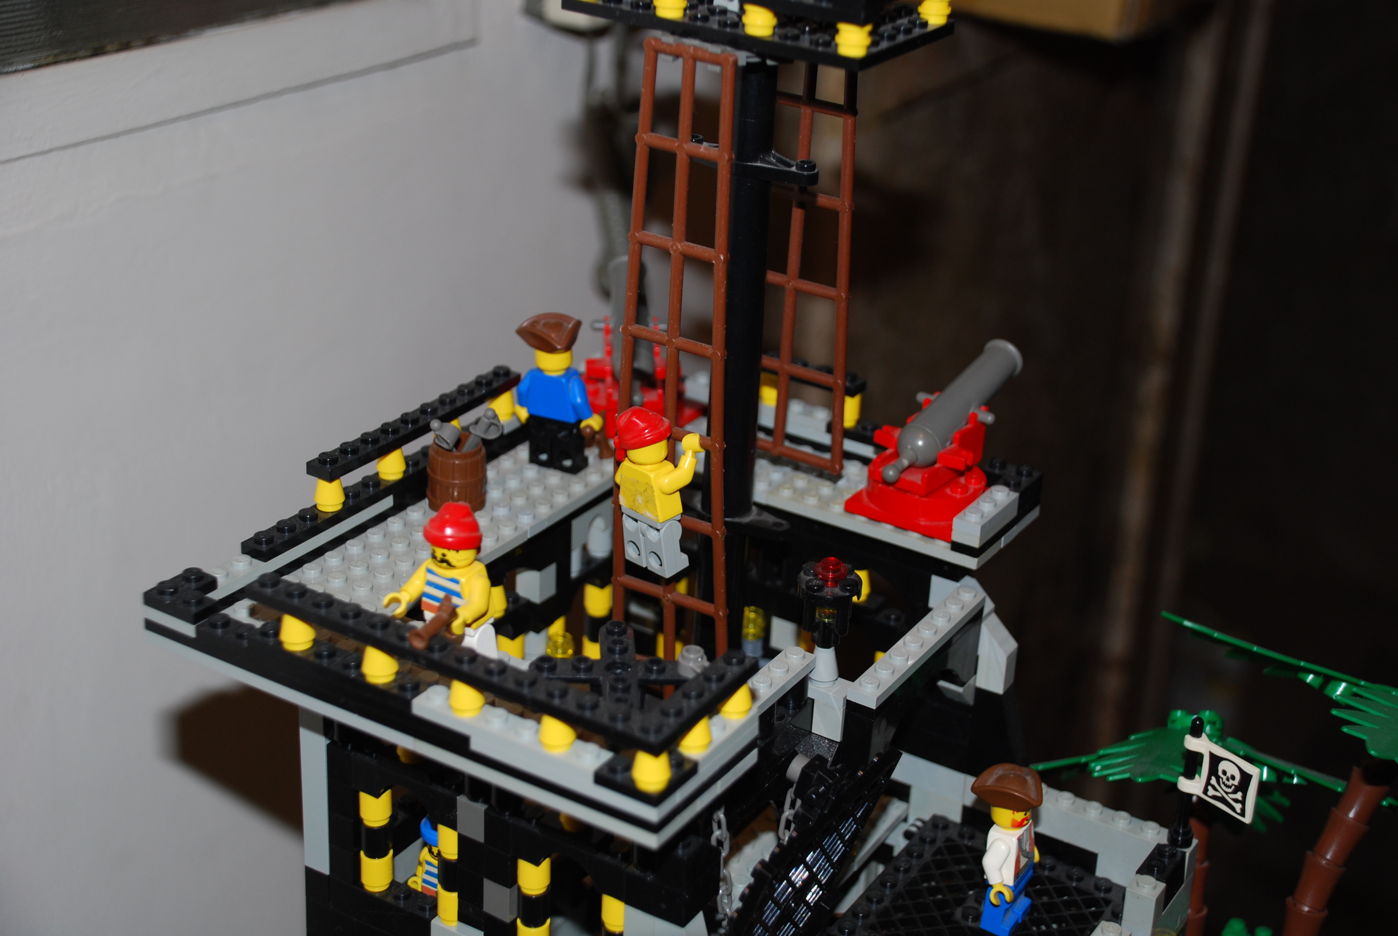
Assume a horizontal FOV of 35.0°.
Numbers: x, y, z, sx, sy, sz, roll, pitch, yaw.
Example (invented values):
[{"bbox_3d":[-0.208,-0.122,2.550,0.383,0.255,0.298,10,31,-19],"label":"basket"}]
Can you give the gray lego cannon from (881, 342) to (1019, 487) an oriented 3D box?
[{"bbox_3d":[0.067,-0.014,0.595,0.024,0.012,0.067,17,38,28],"label":"gray lego cannon"}]

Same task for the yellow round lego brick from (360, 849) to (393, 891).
[{"bbox_3d":[-0.081,0.099,0.554,0.008,0.011,0.008,2,25,-1],"label":"yellow round lego brick"}]

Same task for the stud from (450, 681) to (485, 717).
[{"bbox_3d":[-0.050,0.048,0.479,0.008,0.011,0.008,2,25,-1],"label":"stud"}]

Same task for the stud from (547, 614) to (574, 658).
[{"bbox_3d":[-0.039,0.049,0.625,0.008,0.011,0.008,2,25,-1],"label":"stud"}]

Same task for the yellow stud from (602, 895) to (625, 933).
[{"bbox_3d":[-0.019,0.101,0.511,0.008,0.011,0.008,2,25,-1],"label":"yellow stud"}]

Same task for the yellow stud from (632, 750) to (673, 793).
[{"bbox_3d":[-0.010,0.061,0.459,0.008,0.010,0.008,2,25,-1],"label":"yellow stud"}]

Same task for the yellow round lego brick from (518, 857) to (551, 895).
[{"bbox_3d":[-0.039,0.095,0.523,0.008,0.011,0.008,2,25,-1],"label":"yellow round lego brick"}]

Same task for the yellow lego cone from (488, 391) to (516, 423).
[{"bbox_3d":[-0.055,-0.019,0.622,0.008,0.010,0.008,2,25,-1],"label":"yellow lego cone"}]

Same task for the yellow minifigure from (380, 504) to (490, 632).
[{"bbox_3d":[-0.059,0.029,0.505,0.025,0.043,0.018,17,29,28],"label":"yellow minifigure"}]

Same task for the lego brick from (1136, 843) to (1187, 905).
[{"bbox_3d":[0.119,0.105,0.571,0.008,0.011,0.016,17,29,28],"label":"lego brick"}]

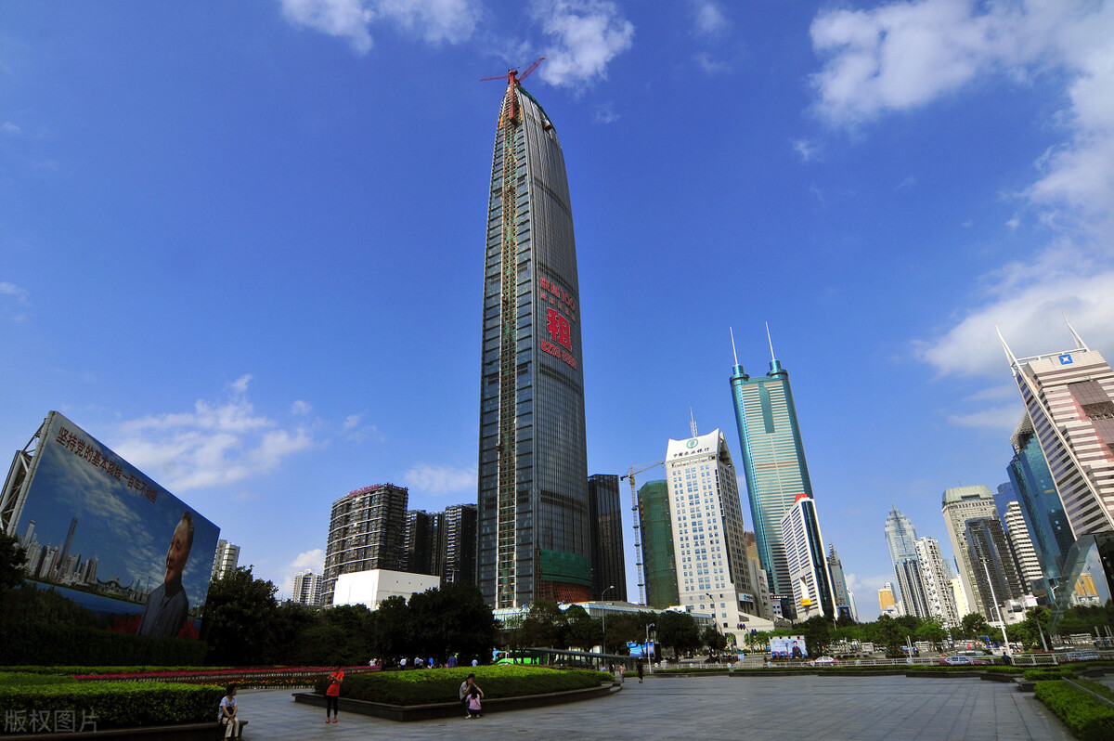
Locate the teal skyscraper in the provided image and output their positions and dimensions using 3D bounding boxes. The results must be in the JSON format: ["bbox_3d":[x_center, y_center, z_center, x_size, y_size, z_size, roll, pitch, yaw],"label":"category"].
[{"bbox_3d":[262.160,111.040,667.170,66.000,384.000,36.000,-9,-27,16],"label":"teal skyscraper"}]

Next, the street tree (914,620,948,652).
[{"bbox_3d":[93.220,66.560,138.850,7.200,7.080,7.200,-15,-30,28],"label":"street tree"}]

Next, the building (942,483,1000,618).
[{"bbox_3d":[380.198,170.743,485.077,28.000,132.000,36.000,19,-32,-37],"label":"building"}]

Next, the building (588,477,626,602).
[{"bbox_3d":[33.510,125.180,376.790,25.000,108.300,25.000,-6,-27,12],"label":"building"}]

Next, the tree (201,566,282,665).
[{"bbox_3d":[-35.760,27.780,63.590,8.300,10.470,8.300,12,-29,-25],"label":"tree"}]

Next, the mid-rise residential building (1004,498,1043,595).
[{"bbox_3d":[347.555,145.228,401.496,14.000,101.000,15.000,-9,-26,16],"label":"mid-rise residential building"}]

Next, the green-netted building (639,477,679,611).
[{"bbox_3d":[77.091,131.954,370.910,28.000,109.000,28.000,-16,-29,29],"label":"green-netted building"}]

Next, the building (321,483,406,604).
[{"bbox_3d":[-142.600,149.319,401.377,68.000,119.000,25.000,-23,-33,38],"label":"building"}]

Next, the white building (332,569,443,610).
[{"bbox_3d":[-66.212,98.189,217.388,23.000,34.600,31.000,-17,-29,29],"label":"white building"}]

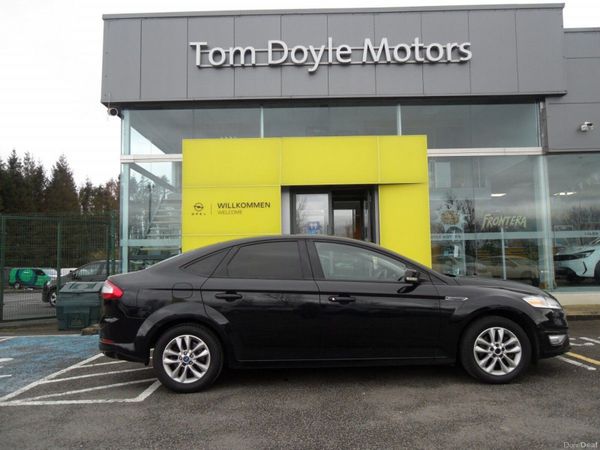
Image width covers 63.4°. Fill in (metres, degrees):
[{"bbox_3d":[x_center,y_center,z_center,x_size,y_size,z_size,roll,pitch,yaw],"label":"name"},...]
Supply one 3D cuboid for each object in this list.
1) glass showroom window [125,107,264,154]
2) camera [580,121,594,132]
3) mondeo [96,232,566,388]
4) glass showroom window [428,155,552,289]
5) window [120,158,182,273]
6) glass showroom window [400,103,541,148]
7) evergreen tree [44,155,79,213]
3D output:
[{"bbox_3d":[-2.392,-2.115,10.994,3.087,1.098,0.100,-1,-5,0],"label":"glass showroom window"},{"bbox_3d":[6.195,-2.112,10.458,0.170,0.180,0.250,0,-5,-17],"label":"camera"},{"bbox_3d":[0.328,0.831,5.357,4.784,1.490,1.930,-1,-5,-2],"label":"mondeo"},{"bbox_3d":[4.175,-0.062,10.754,2.693,3.023,0.100,-1,-5,0],"label":"glass showroom window"},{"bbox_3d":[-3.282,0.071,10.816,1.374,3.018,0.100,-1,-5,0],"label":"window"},{"bbox_3d":[3.865,-2.229,10.942,3.100,1.070,0.100,-1,-5,0],"label":"glass showroom window"},{"bbox_3d":[-23.759,-0.451,48.448,4.600,13.395,4.600,-1,-5,0],"label":"evergreen tree"}]

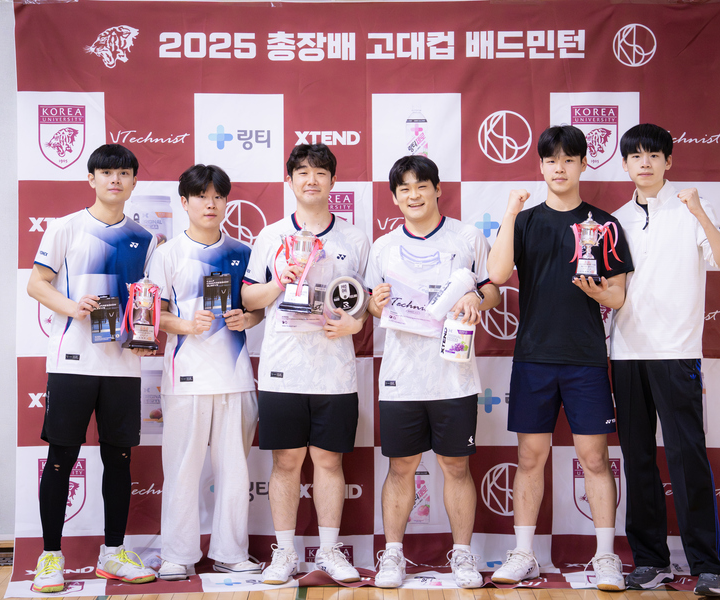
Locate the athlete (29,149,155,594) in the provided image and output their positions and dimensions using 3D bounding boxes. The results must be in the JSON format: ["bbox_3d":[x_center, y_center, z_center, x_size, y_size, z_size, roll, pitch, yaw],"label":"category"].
[{"bbox_3d":[-1.081,0.260,8.049,0.525,1.771,0.416,0,2,-16],"label":"athlete"}]

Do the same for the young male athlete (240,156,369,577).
[{"bbox_3d":[-0.222,0.249,8.158,0.535,1.766,0.416,0,2,-6],"label":"young male athlete"}]

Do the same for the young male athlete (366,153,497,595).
[{"bbox_3d":[0.298,0.279,8.098,0.544,1.737,0.416,0,2,5],"label":"young male athlete"}]

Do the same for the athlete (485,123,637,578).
[{"bbox_3d":[0.794,0.217,8.039,0.594,1.845,0.446,0,2,6],"label":"athlete"}]

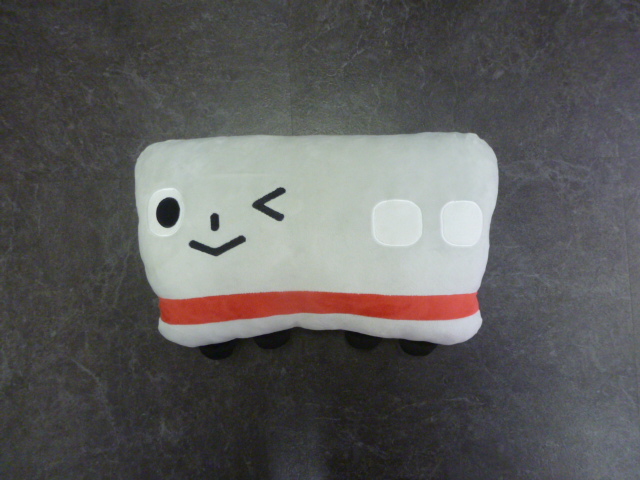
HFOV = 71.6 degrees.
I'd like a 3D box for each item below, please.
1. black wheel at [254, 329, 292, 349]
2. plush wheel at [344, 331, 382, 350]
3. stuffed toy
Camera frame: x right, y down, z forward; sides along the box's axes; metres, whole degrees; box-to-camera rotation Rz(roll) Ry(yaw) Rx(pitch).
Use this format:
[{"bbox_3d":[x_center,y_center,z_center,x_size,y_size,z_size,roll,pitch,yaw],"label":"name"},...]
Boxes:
[{"bbox_3d":[-0.058,0.121,0.550,0.046,0.024,0.030,-1,88,0],"label":"black wheel"},{"bbox_3d":[0.054,0.122,0.550,0.046,0.024,0.030,-1,88,0],"label":"plush wheel"},{"bbox_3d":[-0.004,0.000,0.535,0.427,0.160,0.252,-1,88,0],"label":"stuffed toy"}]

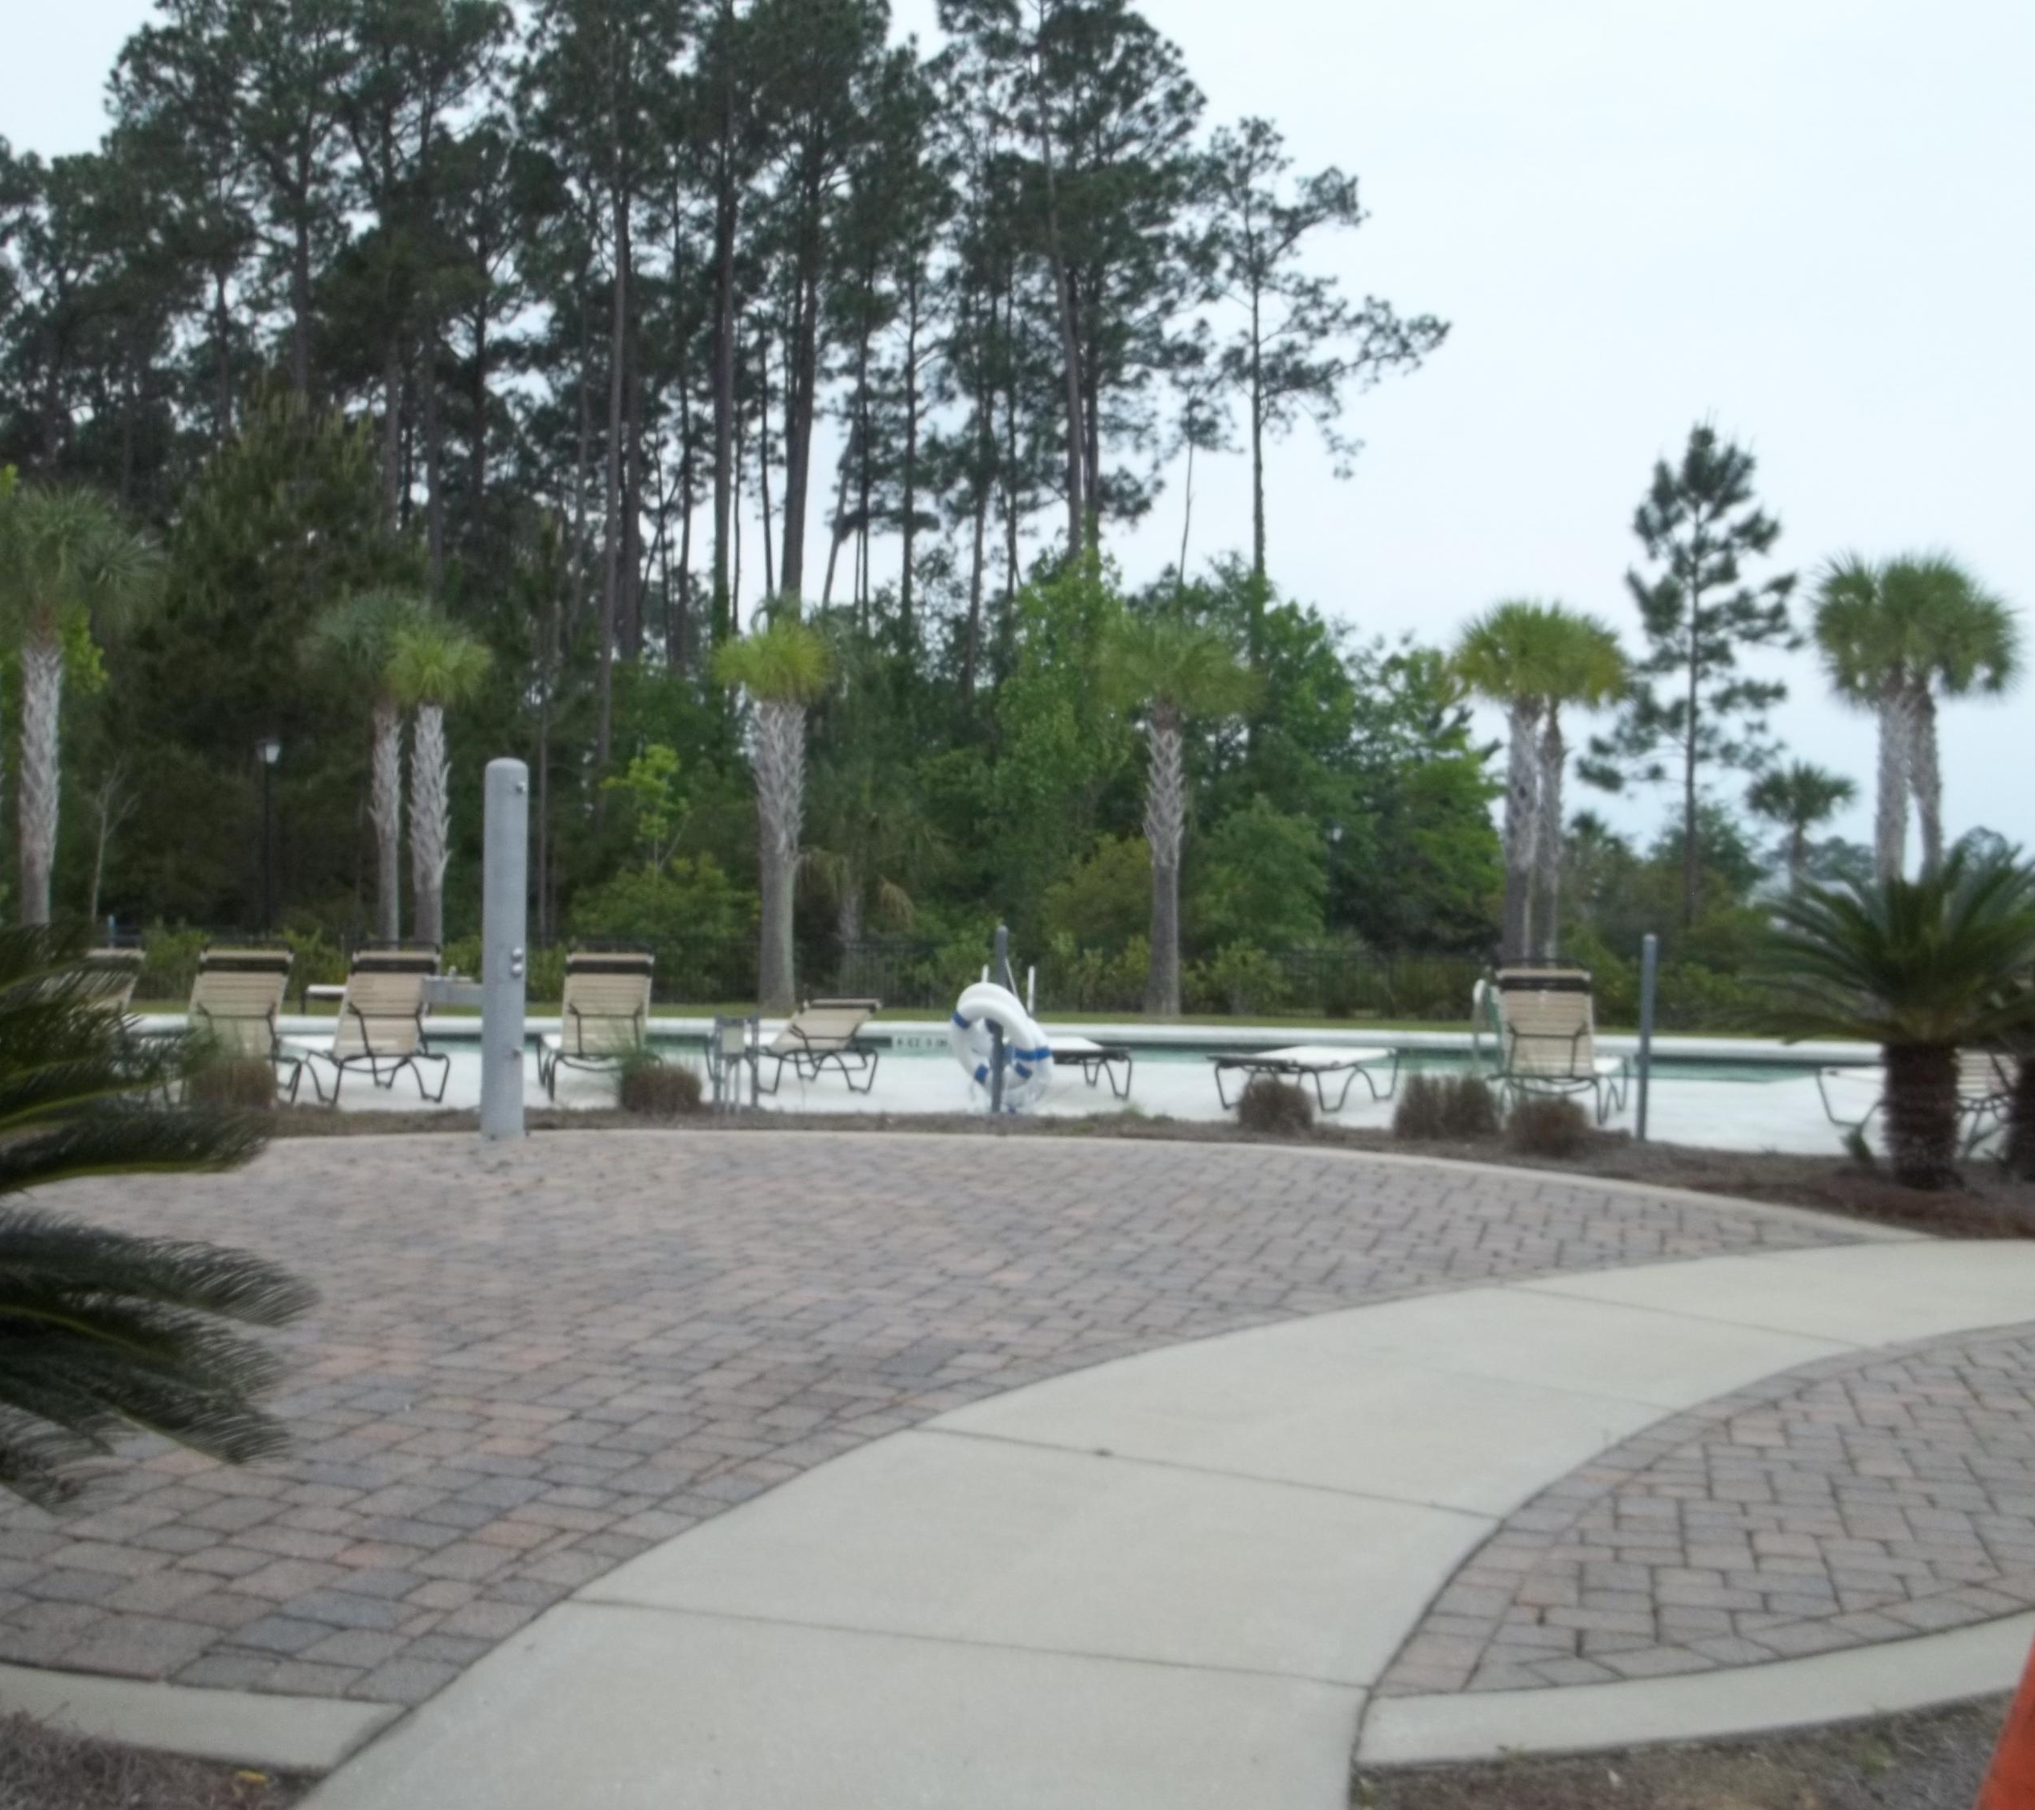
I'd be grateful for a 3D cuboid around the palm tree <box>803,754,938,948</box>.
[{"bbox_3d":[-2.621,-0.574,41.000,2.400,4.300,2.400,1,-1,0],"label":"palm tree"}]

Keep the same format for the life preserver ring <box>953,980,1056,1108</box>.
[{"bbox_3d":[-0.100,0.885,14.600,0.680,0.760,0.180,1,0,30],"label":"life preserver ring"}]

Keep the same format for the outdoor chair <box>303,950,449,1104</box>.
[{"bbox_3d":[-4.429,0.769,15.675,0.680,1.040,1.600,1,-1,-28],"label":"outdoor chair"}]

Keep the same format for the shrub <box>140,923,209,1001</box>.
[{"bbox_3d":[-11.710,0.789,32.000,1.100,1.100,1.000,1,-1,-20],"label":"shrub"}]

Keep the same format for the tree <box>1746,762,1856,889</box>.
[{"bbox_3d":[16.350,-0.570,48.000,2.300,4.800,2.300,1,0,0],"label":"tree"}]

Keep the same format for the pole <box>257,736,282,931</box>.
[{"bbox_3d":[-12.689,-0.705,39.000,0.430,4.200,0.430,1,-1,0],"label":"pole"}]

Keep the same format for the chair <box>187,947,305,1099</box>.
[{"bbox_3d":[-5.227,0.755,15.507,0.680,1.040,1.600,1,-1,-20],"label":"chair"}]

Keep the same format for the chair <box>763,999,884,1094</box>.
[{"bbox_3d":[-1.580,1.000,16.500,0.680,0.660,1.720,1,0,-26],"label":"chair"}]

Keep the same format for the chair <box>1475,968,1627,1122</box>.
[{"bbox_3d":[3.560,0.900,15.100,0.690,0.980,1.700,1,0,20],"label":"chair"}]

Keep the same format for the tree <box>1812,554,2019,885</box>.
[{"bbox_3d":[12.100,-1.550,31.000,2.700,6.400,2.300,1,0,0],"label":"tree"}]

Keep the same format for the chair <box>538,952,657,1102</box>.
[{"bbox_3d":[-2.988,0.797,16.194,0.680,1.040,1.600,1,-1,-14],"label":"chair"}]

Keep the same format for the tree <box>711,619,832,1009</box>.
[{"bbox_3d":[-3.080,-1.160,29.000,1.520,5.000,1.520,1,0,0],"label":"tree"}]

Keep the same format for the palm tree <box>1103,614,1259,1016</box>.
[{"bbox_3d":[2.050,-1.130,29.000,1.950,5.060,1.950,1,0,0],"label":"palm tree"}]

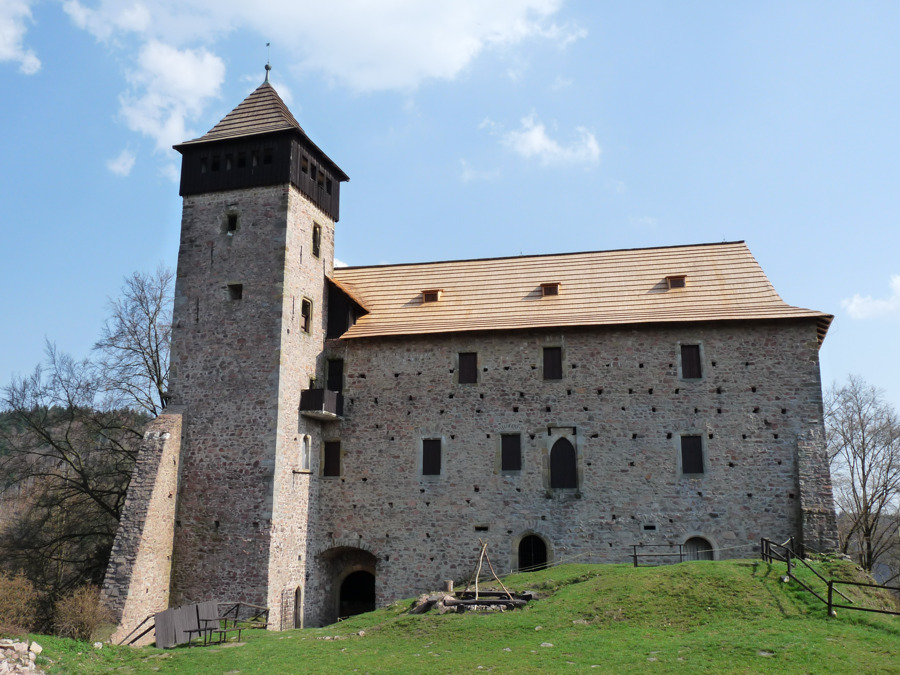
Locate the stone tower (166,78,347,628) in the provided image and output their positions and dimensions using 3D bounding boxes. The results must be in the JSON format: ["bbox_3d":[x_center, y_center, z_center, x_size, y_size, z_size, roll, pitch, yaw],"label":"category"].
[{"bbox_3d":[-9.978,-0.285,43.931,6.973,28.226,6.474,-3,-13,16],"label":"stone tower"}]

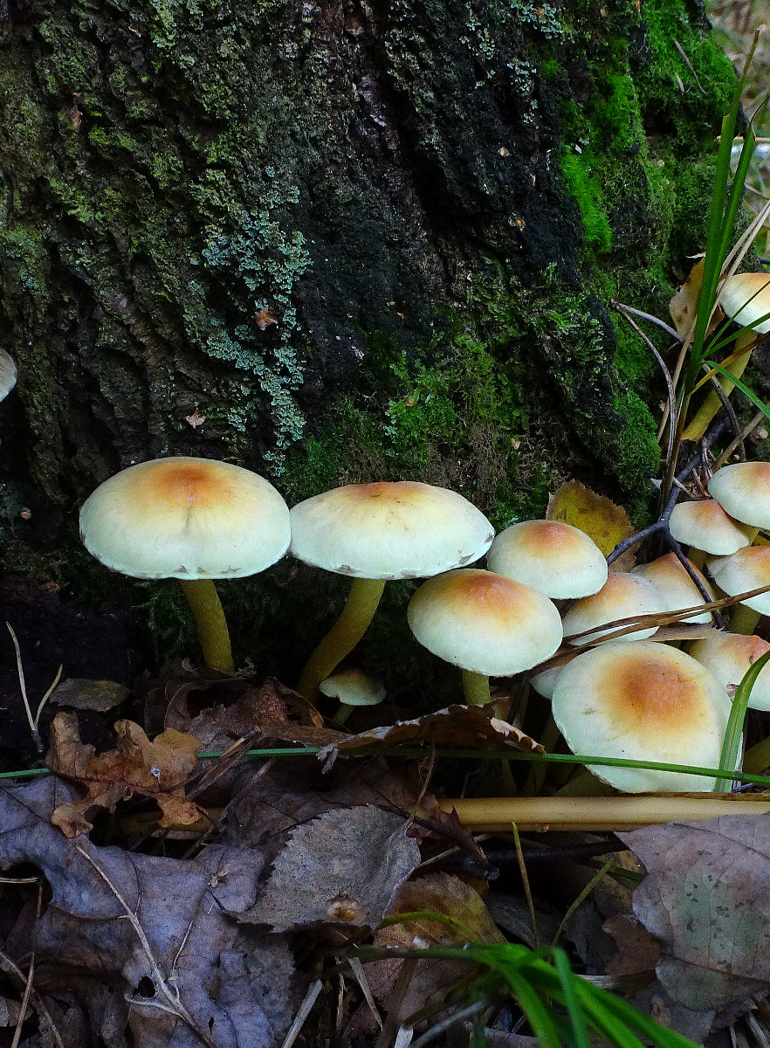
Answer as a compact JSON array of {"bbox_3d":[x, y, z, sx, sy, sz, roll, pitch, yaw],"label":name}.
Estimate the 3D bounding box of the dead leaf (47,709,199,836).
[{"bbox_3d":[-0.071,0.069,0.265,0.042,0.014,0.034,0,41,0],"label":"dead leaf"}]

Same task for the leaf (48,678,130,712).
[{"bbox_3d":[-0.087,0.050,0.286,0.023,0.006,0.014,-3,40,-10],"label":"leaf"}]

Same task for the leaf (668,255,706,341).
[{"bbox_3d":[0.126,-0.091,0.394,0.023,0.037,0.011,10,21,16],"label":"leaf"}]

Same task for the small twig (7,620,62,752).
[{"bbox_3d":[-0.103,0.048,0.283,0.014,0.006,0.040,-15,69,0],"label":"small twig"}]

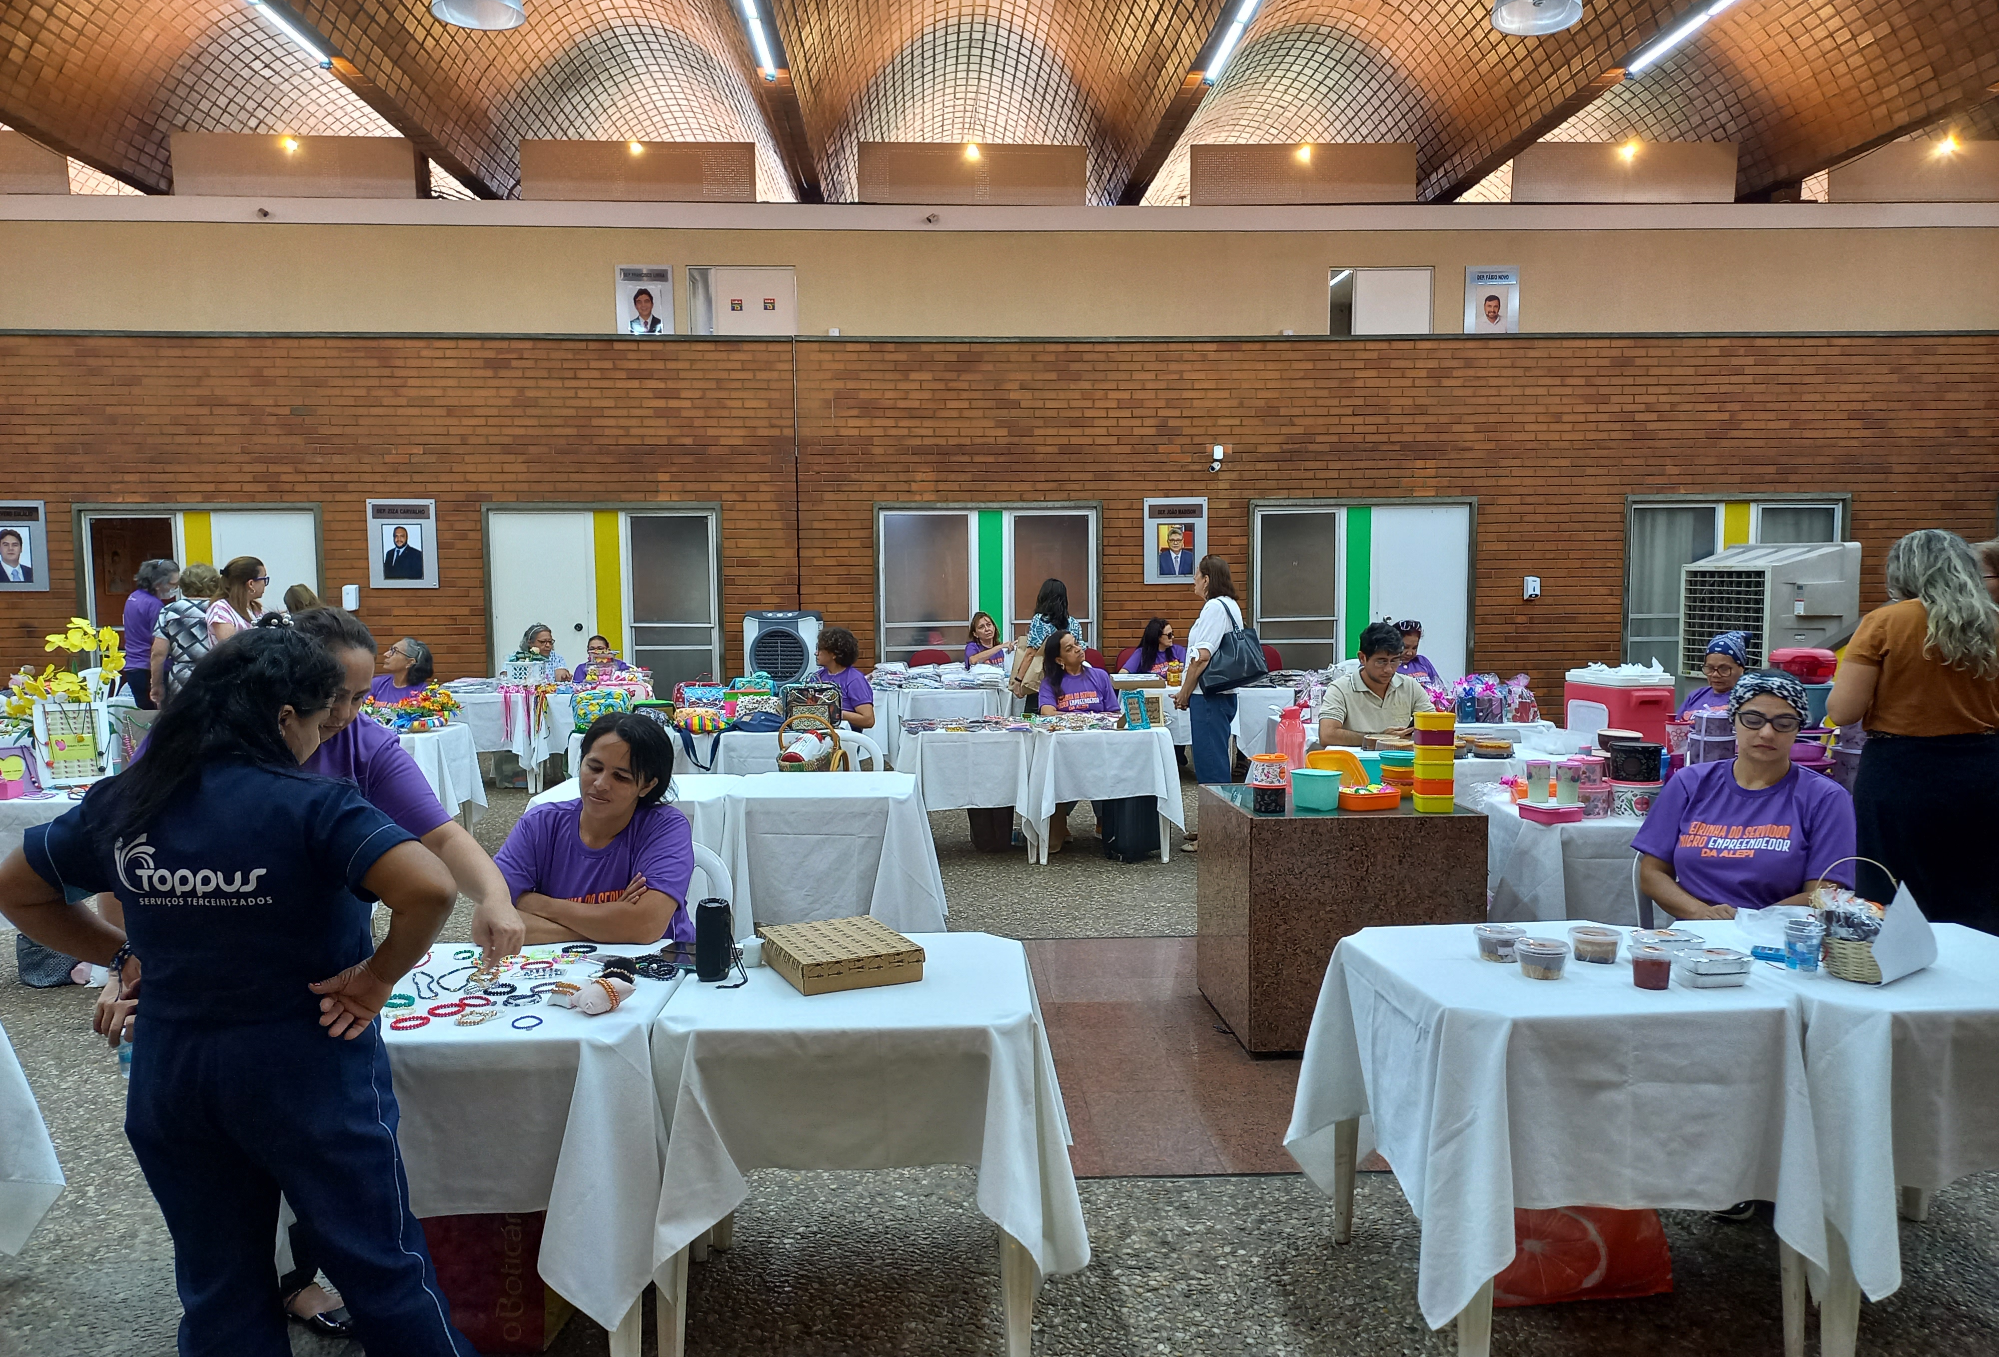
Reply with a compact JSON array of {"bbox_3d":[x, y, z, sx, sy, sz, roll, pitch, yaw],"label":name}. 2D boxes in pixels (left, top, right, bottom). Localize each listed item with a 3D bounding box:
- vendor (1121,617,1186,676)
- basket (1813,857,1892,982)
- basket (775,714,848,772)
[{"bbox_3d":[1.221,0.129,11.286,0.520,1.217,0.750,-2,5,-26],"label":"vendor"},{"bbox_3d":[1.720,0.469,2.890,0.150,0.242,0.150,2,5,30],"label":"basket"},{"bbox_3d":[-0.840,0.384,6.400,0.320,0.440,0.290,-1,5,-6],"label":"basket"}]

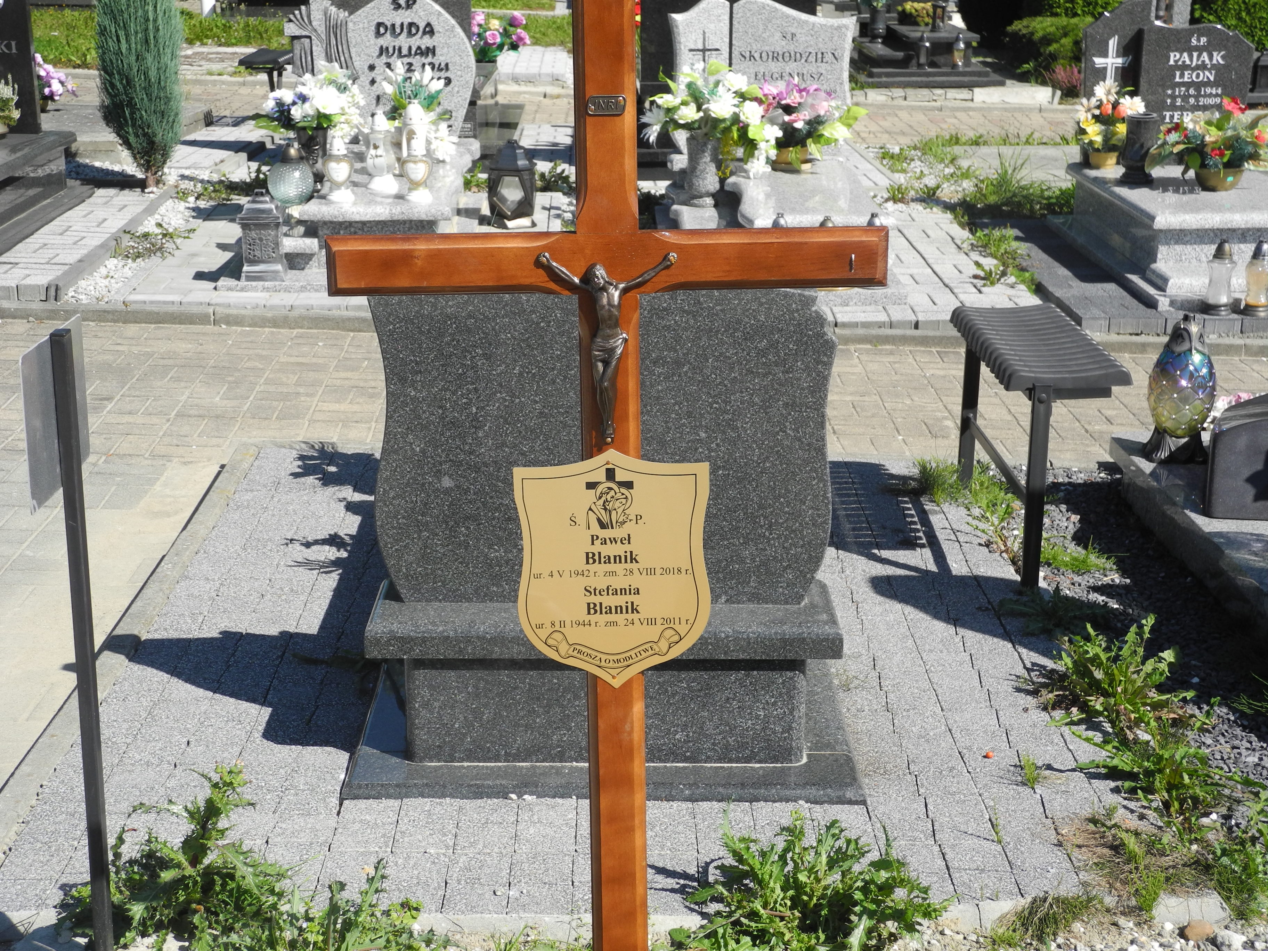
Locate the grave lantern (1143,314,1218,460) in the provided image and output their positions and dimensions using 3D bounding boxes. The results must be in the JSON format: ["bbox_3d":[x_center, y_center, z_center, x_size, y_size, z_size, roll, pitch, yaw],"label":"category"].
[{"bbox_3d":[1.405,-0.229,5.170,0.182,0.371,0.173,-1,16,-2],"label":"grave lantern"}]

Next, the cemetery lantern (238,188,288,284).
[{"bbox_3d":[-1.407,-0.913,7.630,0.172,0.333,0.172,-2,16,-6],"label":"cemetery lantern"}]

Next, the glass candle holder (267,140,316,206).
[{"bbox_3d":[-1.409,-1.239,8.280,0.191,0.271,0.191,-1,16,-2],"label":"glass candle holder"}]

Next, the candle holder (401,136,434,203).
[{"bbox_3d":[-0.848,-1.196,7.870,0.123,0.259,0.099,-2,16,-5],"label":"candle holder"}]

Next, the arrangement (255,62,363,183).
[{"bbox_3d":[-1.425,-1.530,8.850,0.467,0.564,0.397,-1,16,-2],"label":"arrangement"}]

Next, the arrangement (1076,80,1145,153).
[{"bbox_3d":[2.133,-1.598,9.030,0.304,0.337,0.274,0,16,0],"label":"arrangement"}]

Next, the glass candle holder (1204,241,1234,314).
[{"bbox_3d":[2.173,-0.736,7.470,0.113,0.275,0.113,-1,16,-2],"label":"glass candle holder"}]

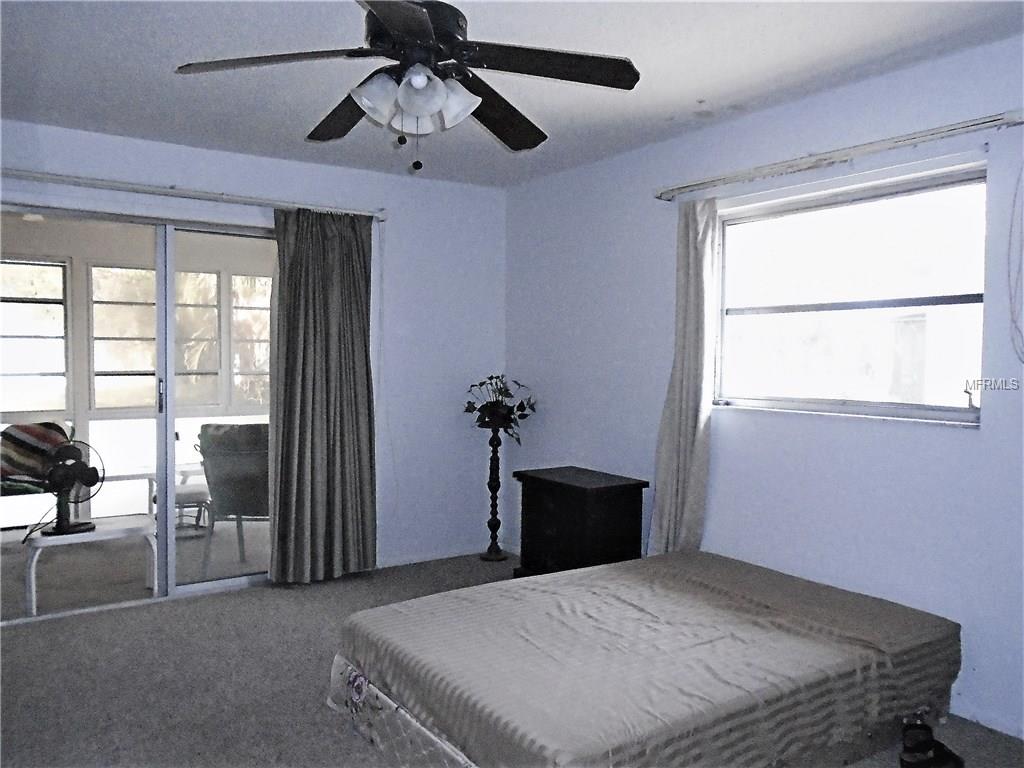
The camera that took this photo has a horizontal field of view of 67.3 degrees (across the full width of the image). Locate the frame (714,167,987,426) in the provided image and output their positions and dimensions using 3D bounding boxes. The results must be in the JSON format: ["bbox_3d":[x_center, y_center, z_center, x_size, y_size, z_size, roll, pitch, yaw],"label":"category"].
[{"bbox_3d":[1.375,-0.345,3.310,0.087,0.951,1.253,-1,3,-36],"label":"frame"}]

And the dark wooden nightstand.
[{"bbox_3d":[0.368,0.845,4.238,0.399,0.674,0.650,-1,3,-36],"label":"dark wooden nightstand"}]

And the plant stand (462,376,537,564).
[{"bbox_3d":[-0.089,0.543,5.061,0.430,1.206,0.430,0,2,0],"label":"plant stand"}]

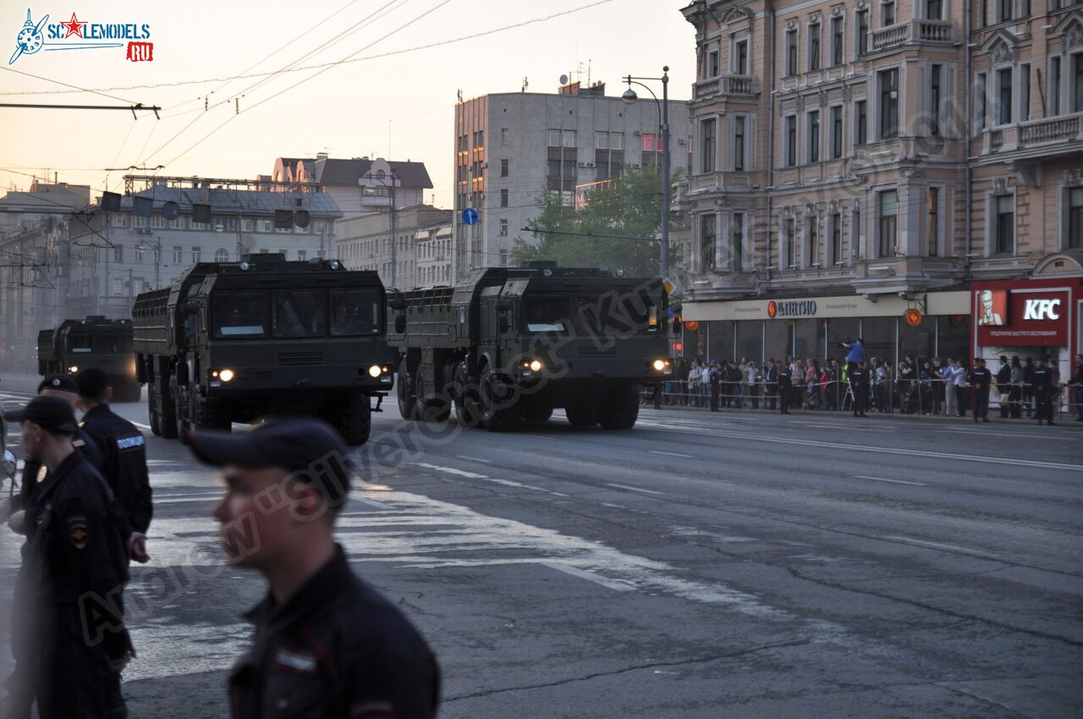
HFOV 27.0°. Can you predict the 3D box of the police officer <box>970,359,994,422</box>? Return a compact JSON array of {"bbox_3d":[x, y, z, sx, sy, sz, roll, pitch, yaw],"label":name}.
[{"bbox_3d":[12.600,0.950,64.500,0.350,1.700,0.550,0,0,-43],"label":"police officer"}]

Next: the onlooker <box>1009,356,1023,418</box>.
[{"bbox_3d":[13.820,0.817,65.500,0.340,1.770,0.460,0,0,-22],"label":"onlooker"}]

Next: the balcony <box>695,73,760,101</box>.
[{"bbox_3d":[7.540,-10.900,92.200,1.600,1.050,3.050,1,0,-20],"label":"balcony"}]

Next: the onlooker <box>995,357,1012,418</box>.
[{"bbox_3d":[13.500,0.810,65.700,0.380,1.800,0.480,0,0,-22],"label":"onlooker"}]

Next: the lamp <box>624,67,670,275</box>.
[{"bbox_3d":[4.043,-4.808,87.722,1.950,13.430,0.600,1,0,-19],"label":"lamp"}]

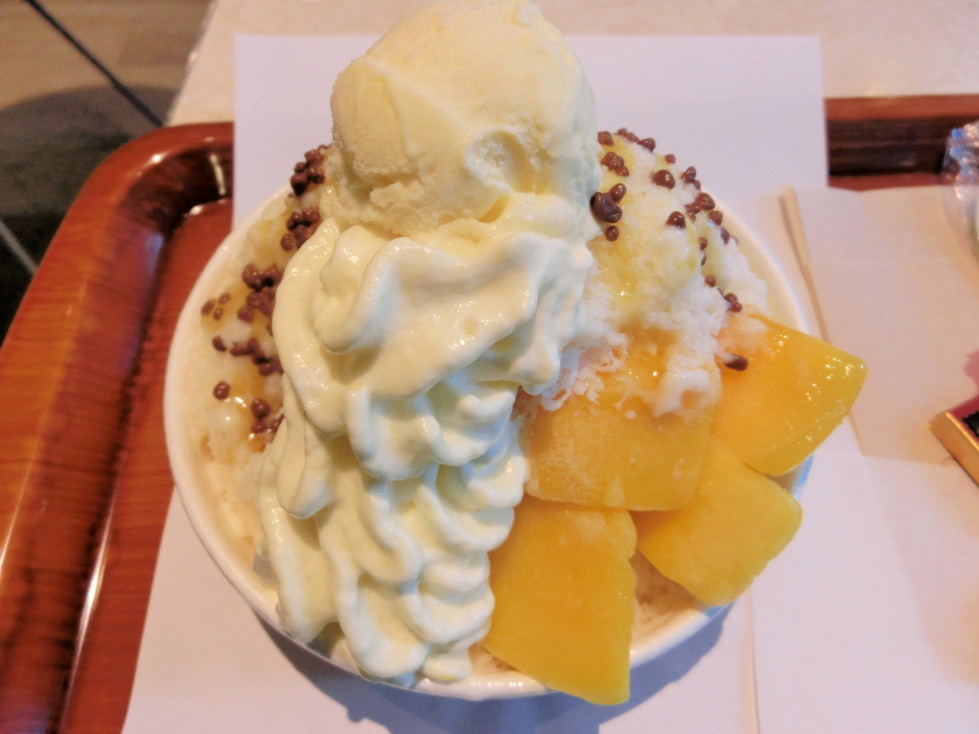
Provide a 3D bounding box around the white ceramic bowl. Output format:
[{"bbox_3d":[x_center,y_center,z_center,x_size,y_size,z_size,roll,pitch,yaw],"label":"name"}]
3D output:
[{"bbox_3d":[0.001,0.011,0.223,0.180,0.074,0.180,0,61,0],"label":"white ceramic bowl"}]

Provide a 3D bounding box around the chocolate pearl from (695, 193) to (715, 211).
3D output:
[{"bbox_3d":[0.051,-0.039,0.161,0.004,0.004,0.004,0,61,0],"label":"chocolate pearl"}]

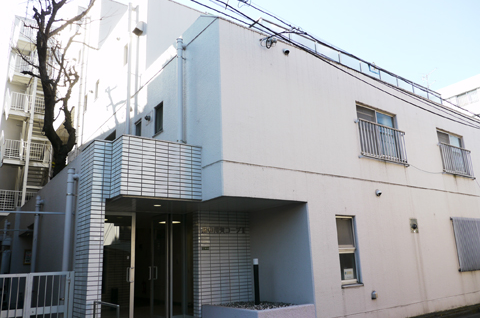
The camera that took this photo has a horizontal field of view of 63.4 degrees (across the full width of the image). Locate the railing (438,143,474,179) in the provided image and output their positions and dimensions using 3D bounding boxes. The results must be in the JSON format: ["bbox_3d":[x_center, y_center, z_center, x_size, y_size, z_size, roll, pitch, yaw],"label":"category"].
[{"bbox_3d":[6.649,0.068,11.860,1.911,0.929,0.142,8,-18,-36],"label":"railing"}]

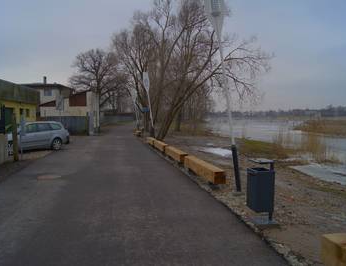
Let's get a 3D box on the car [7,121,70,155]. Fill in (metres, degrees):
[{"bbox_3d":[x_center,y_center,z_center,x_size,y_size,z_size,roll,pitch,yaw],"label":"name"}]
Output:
[{"bbox_3d":[-7.100,0.202,14.340,1.780,1.490,4.500,1,4,22],"label":"car"}]

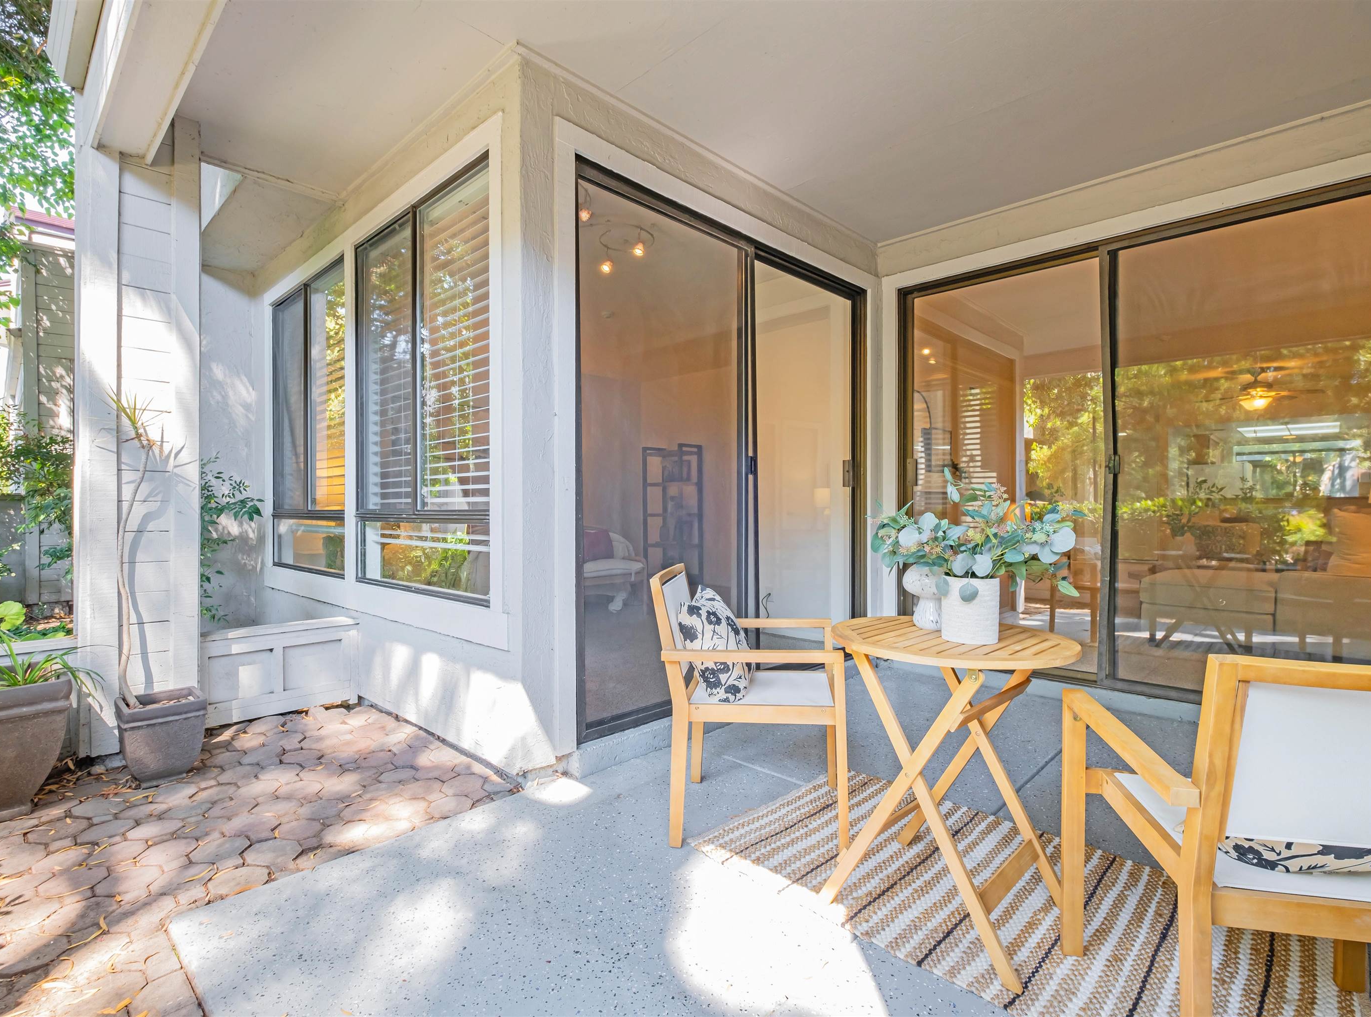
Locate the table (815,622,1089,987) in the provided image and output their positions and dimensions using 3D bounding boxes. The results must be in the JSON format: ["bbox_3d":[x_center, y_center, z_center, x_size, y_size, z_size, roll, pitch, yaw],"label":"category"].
[{"bbox_3d":[0.655,0.656,1.595,0.575,0.675,0.575,0,0,44],"label":"table"}]

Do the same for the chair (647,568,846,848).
[{"bbox_3d":[0.213,0.597,2.070,0.580,0.800,0.510,0,0,7],"label":"chair"}]

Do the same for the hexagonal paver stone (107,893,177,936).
[{"bbox_3d":[-1.340,1.015,1.560,0.145,0.050,0.145,0,0,6],"label":"hexagonal paver stone"}]

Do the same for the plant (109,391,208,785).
[{"bbox_3d":[-1.960,0.282,2.385,0.280,1.420,0.280,0,0,-45],"label":"plant"}]

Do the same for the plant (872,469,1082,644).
[{"bbox_3d":[0.733,0.113,1.600,0.500,0.420,0.400,0,0,12],"label":"plant"}]

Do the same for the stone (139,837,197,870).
[{"bbox_3d":[-1.500,1.015,1.845,0.145,0.050,0.145,0,0,6],"label":"stone"}]

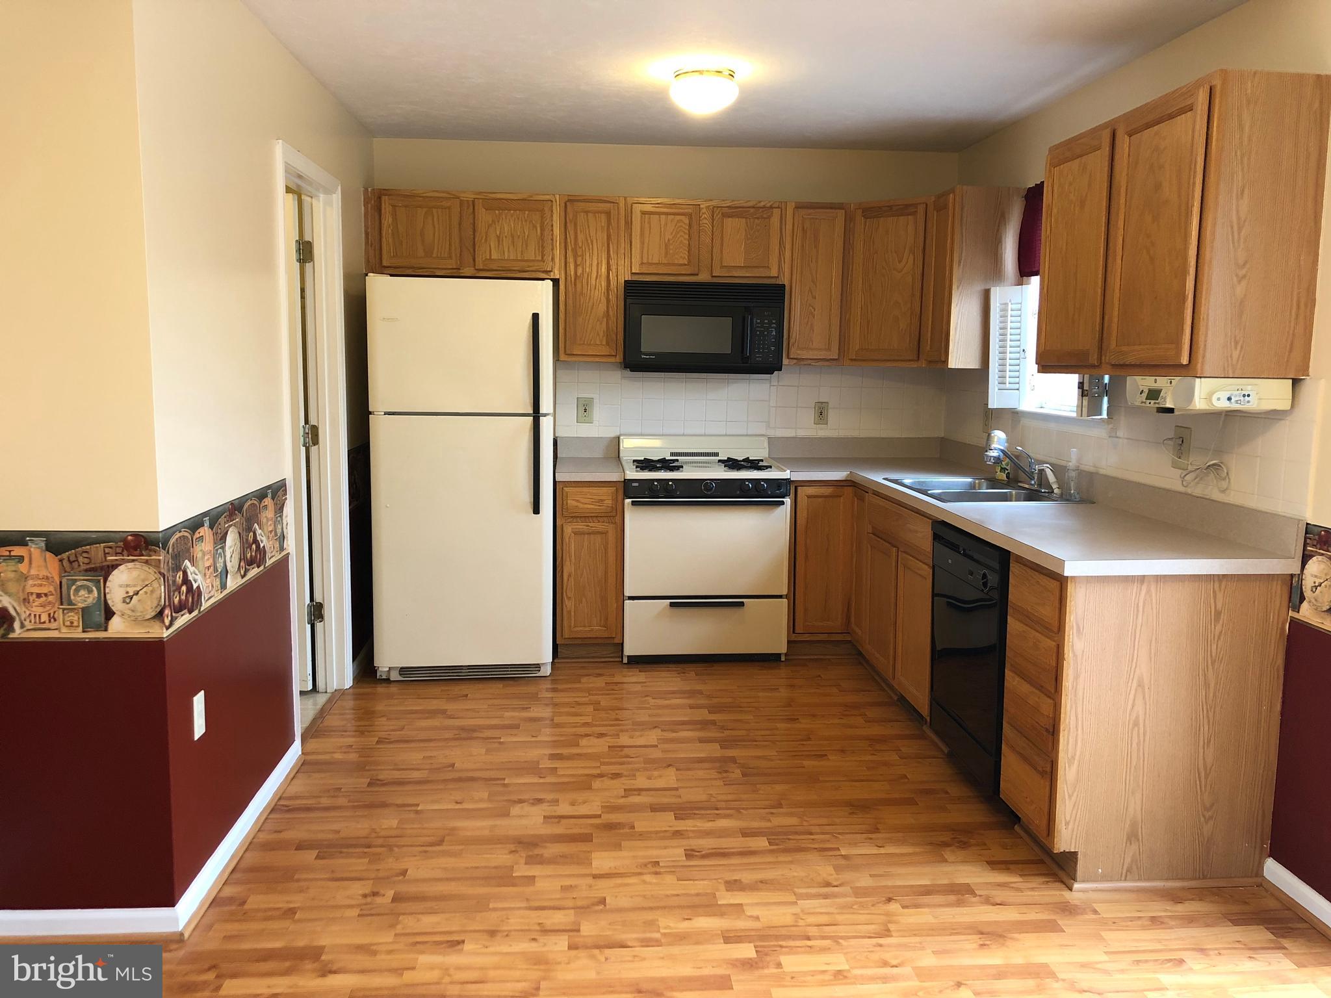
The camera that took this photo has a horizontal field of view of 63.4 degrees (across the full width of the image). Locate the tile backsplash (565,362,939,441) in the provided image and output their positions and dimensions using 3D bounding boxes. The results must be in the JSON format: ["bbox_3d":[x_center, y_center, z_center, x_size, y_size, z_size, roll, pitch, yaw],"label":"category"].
[{"bbox_3d":[0.445,-0.494,5.453,2.000,0.372,0.023,0,8,-5],"label":"tile backsplash"}]

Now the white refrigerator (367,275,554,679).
[{"bbox_3d":[-0.898,-0.114,4.955,0.767,1.717,0.762,0,8,-5],"label":"white refrigerator"}]

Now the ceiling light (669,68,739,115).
[{"bbox_3d":[0.138,-1.468,3.900,0.249,0.147,0.249,0,8,-5],"label":"ceiling light"}]

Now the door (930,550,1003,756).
[{"bbox_3d":[1.007,0.479,3.562,0.060,0.545,0.605,0,8,-5],"label":"door"}]

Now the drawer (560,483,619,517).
[{"bbox_3d":[-0.361,-0.025,5.082,0.249,0.145,0.546,0,8,-5],"label":"drawer"}]

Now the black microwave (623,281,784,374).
[{"bbox_3d":[0.171,-0.823,5.195,0.752,0.418,0.395,0,8,-5],"label":"black microwave"}]

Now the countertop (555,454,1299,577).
[{"bbox_3d":[0.567,-0.006,4.120,1.979,0.041,2.784,0,8,-5],"label":"countertop"}]

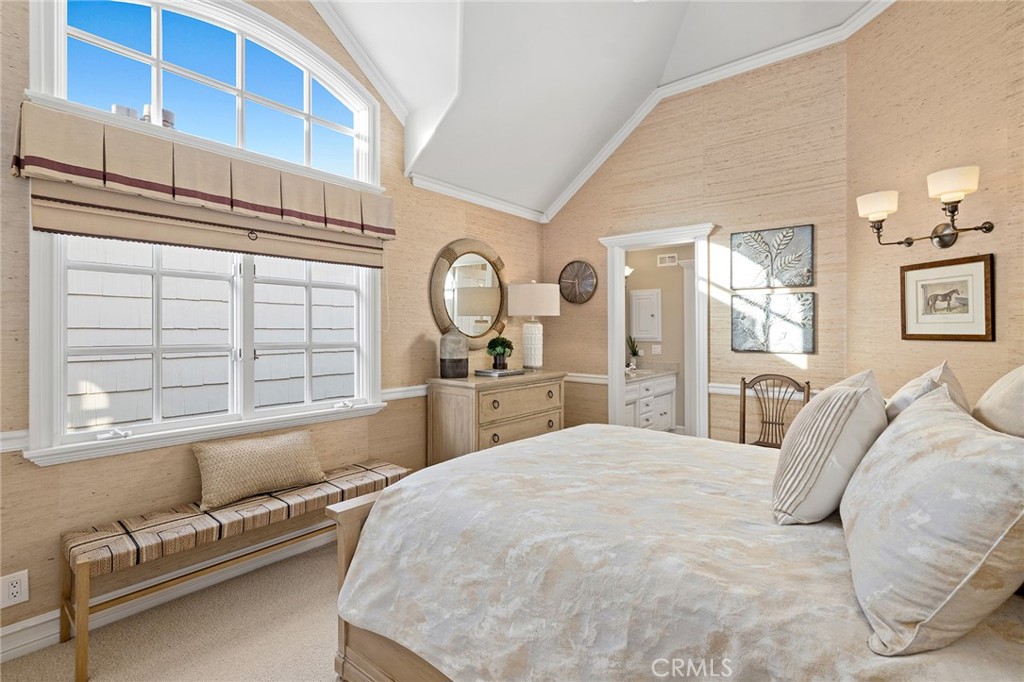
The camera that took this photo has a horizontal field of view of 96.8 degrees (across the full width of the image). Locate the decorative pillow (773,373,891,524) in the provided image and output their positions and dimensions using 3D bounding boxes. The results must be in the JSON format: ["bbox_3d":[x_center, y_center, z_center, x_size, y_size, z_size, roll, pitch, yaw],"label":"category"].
[{"bbox_3d":[0.968,0.306,1.391,0.190,0.460,0.480,32,21,36],"label":"decorative pillow"}]

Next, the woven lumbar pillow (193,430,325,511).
[{"bbox_3d":[-1.308,0.645,2.405,0.130,0.320,0.600,-28,-17,38],"label":"woven lumbar pillow"}]

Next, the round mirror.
[{"bbox_3d":[-0.322,-0.368,3.663,0.050,0.890,0.880,0,1,41],"label":"round mirror"}]

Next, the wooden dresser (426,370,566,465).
[{"bbox_3d":[-0.083,0.748,3.541,0.530,0.955,1.060,0,1,41],"label":"wooden dresser"}]

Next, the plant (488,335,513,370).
[{"bbox_3d":[-0.095,0.100,3.698,0.215,0.270,0.215,0,1,0],"label":"plant"}]

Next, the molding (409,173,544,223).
[{"bbox_3d":[-0.194,-1.161,3.795,0.060,0.075,1.550,0,1,41],"label":"molding"}]

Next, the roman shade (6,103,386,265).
[{"bbox_3d":[-1.373,-0.690,2.397,0.130,0.475,1.690,0,1,41],"label":"roman shade"}]

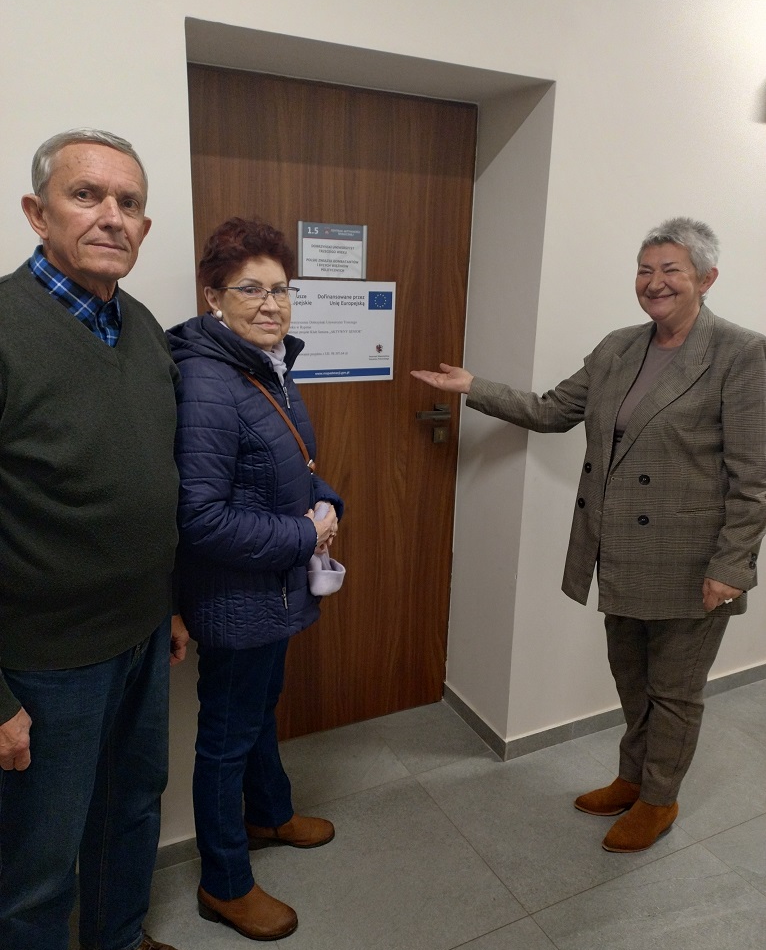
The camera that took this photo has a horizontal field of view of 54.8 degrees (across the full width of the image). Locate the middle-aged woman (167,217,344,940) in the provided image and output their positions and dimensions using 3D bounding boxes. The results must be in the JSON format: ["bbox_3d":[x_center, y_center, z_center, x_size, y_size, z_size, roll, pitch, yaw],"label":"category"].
[{"bbox_3d":[-0.287,0.260,1.773,0.400,1.655,0.480,3,15,6],"label":"middle-aged woman"}]

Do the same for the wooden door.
[{"bbox_3d":[-0.176,-0.105,2.376,0.950,2.065,0.050,-6,16,-26],"label":"wooden door"}]

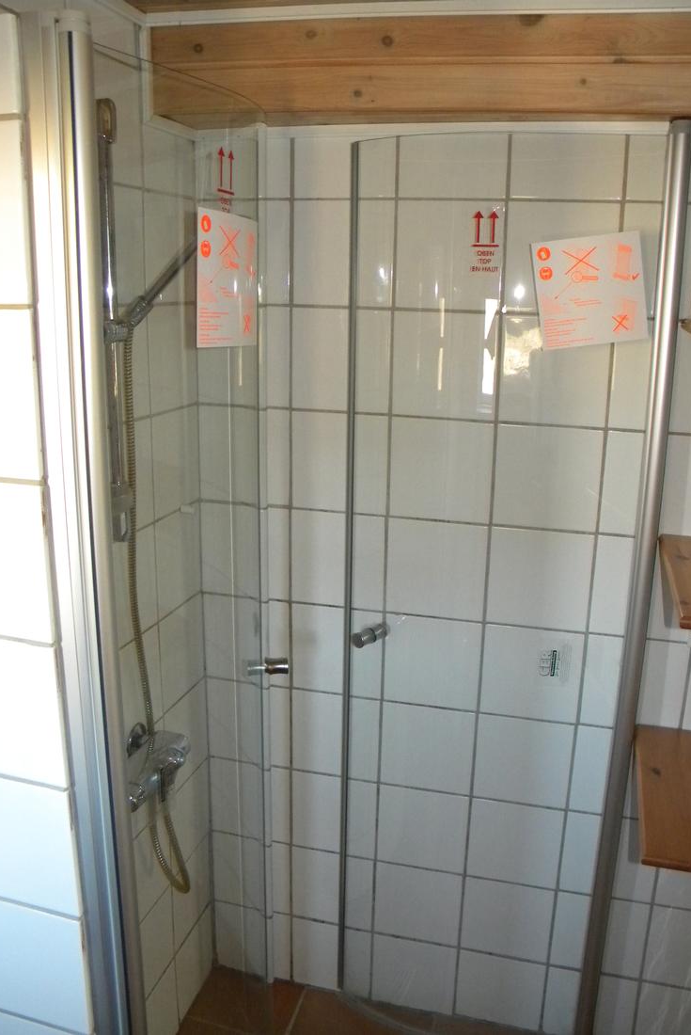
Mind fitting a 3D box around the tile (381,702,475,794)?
[{"bbox_3d":[0.174,0.490,1.781,0.197,0.197,0.012,5,15,13],"label":"tile"}]

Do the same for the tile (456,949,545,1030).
[{"bbox_3d":[0.348,1.056,1.877,0.196,0.182,0.010,5,15,13],"label":"tile"}]

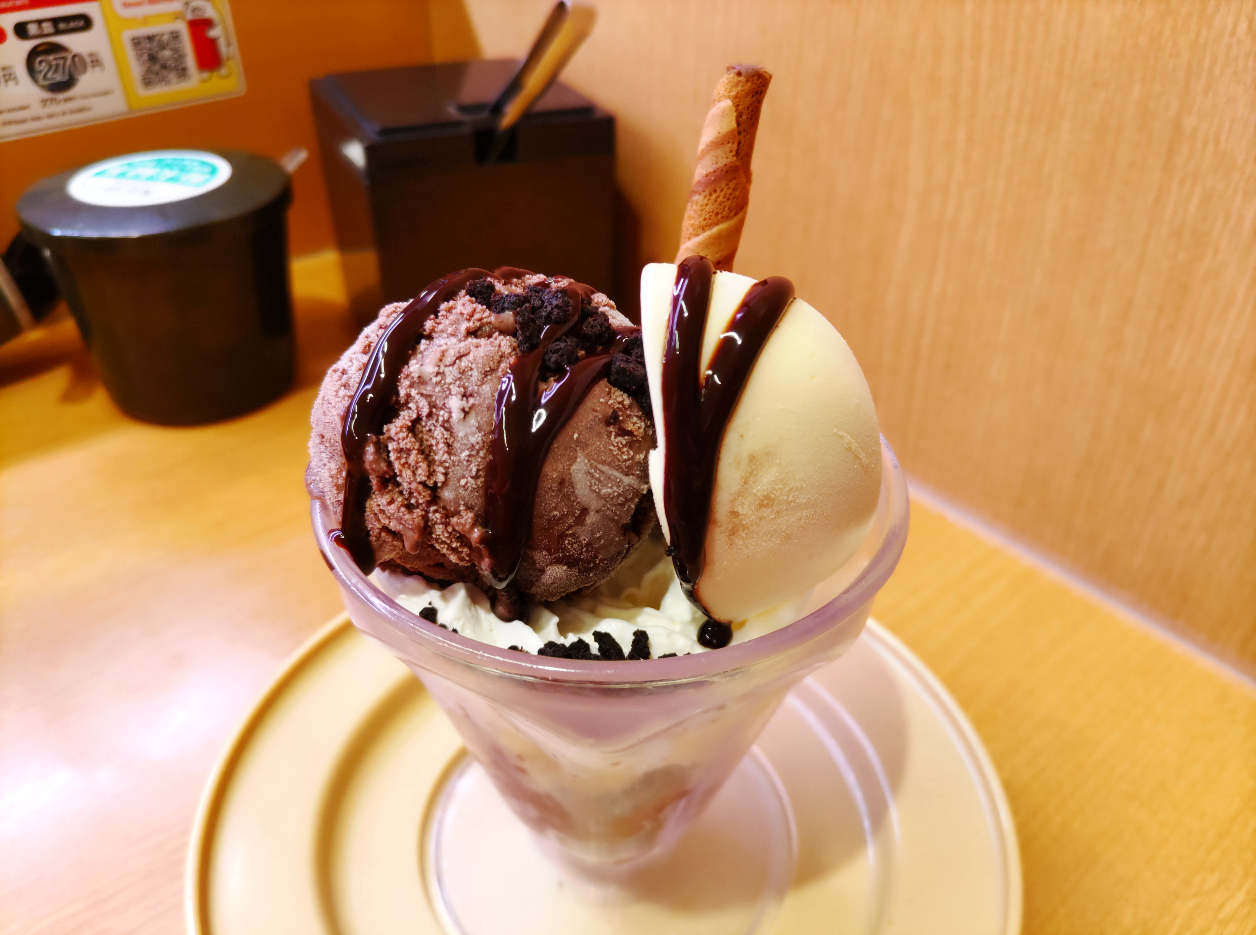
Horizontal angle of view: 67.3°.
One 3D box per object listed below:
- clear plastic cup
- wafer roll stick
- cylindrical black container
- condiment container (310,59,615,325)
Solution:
[{"bbox_3d":[-0.003,0.036,0.171,0.091,0.089,0.091,1,33,0],"label":"clear plastic cup"},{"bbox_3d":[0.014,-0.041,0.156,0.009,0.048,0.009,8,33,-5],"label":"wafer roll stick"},{"bbox_3d":[-0.163,-0.066,0.350,0.090,0.076,0.090,1,33,0],"label":"cylindrical black container"},{"bbox_3d":[-0.060,-0.082,0.350,0.080,0.105,0.095,-13,36,-20],"label":"condiment container"}]

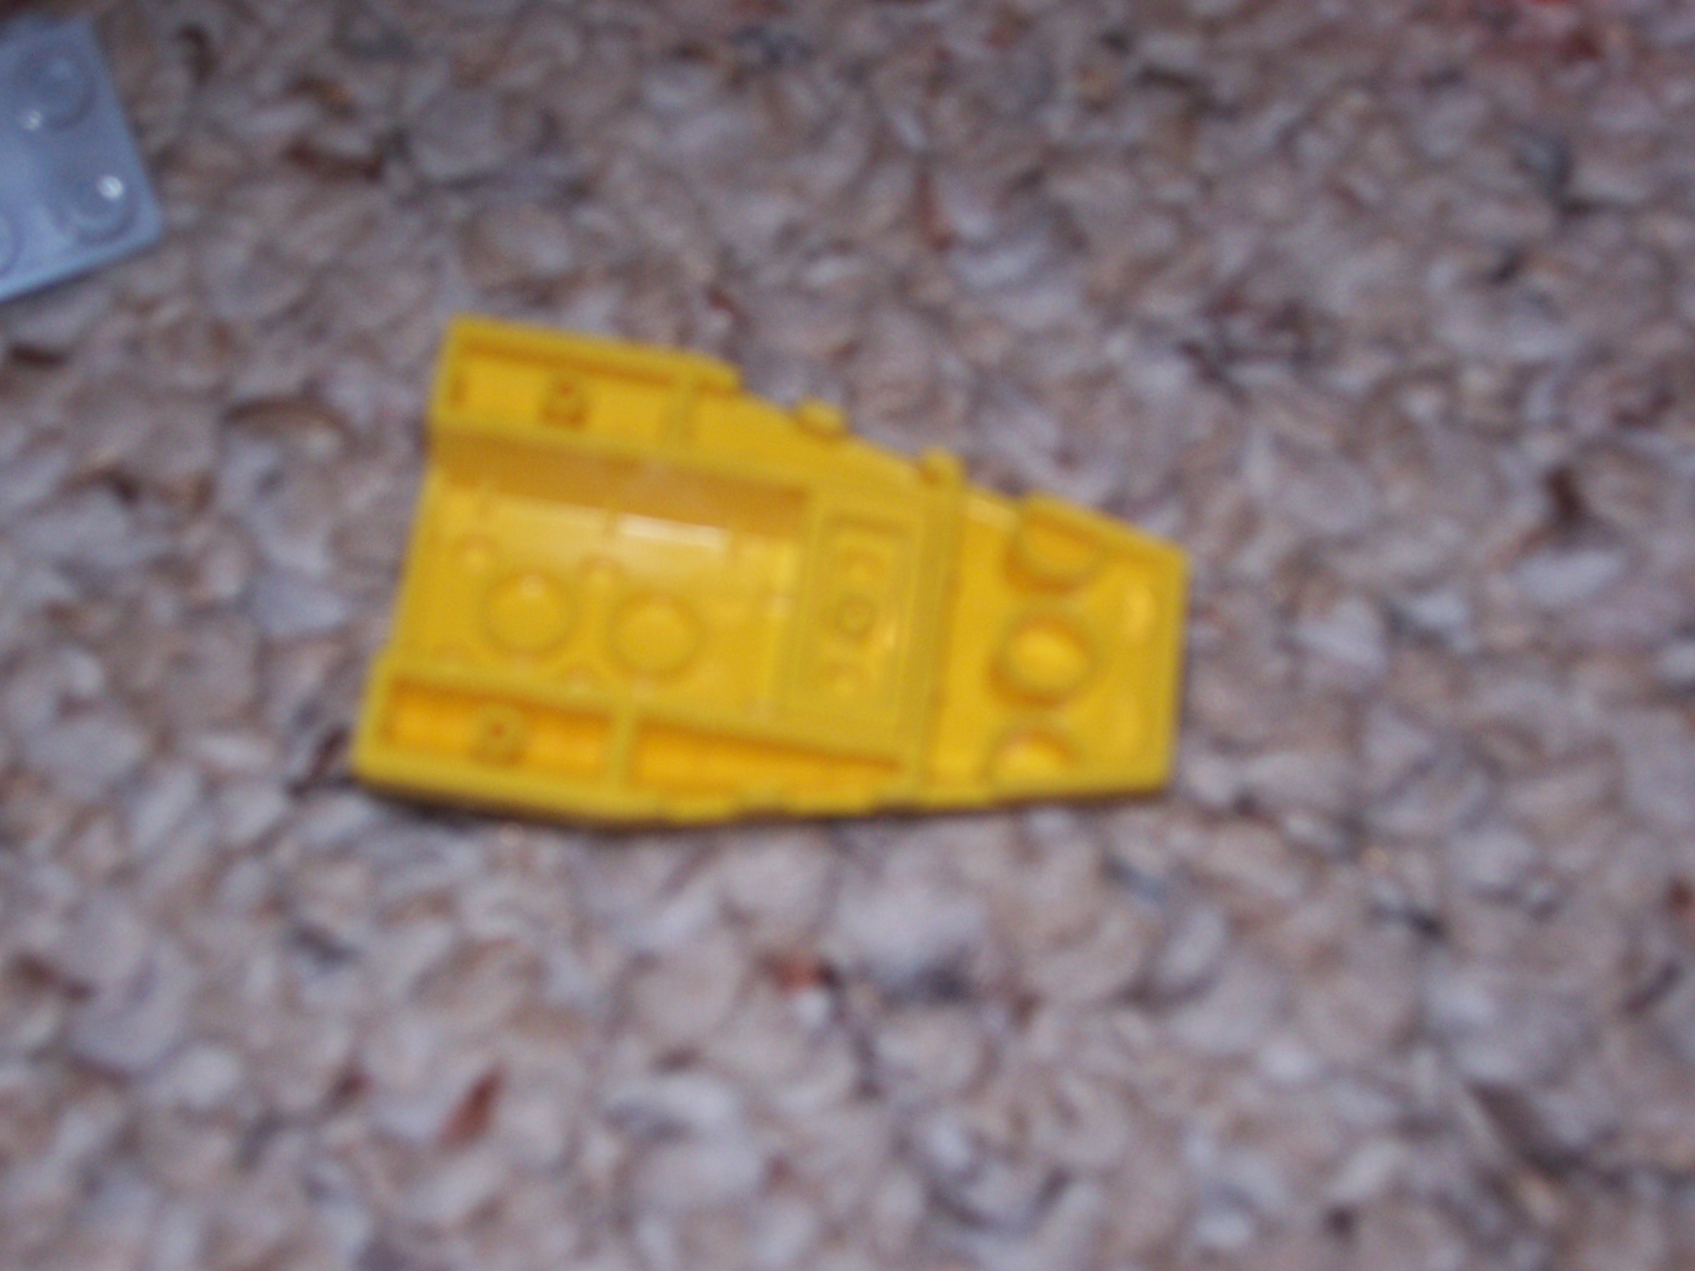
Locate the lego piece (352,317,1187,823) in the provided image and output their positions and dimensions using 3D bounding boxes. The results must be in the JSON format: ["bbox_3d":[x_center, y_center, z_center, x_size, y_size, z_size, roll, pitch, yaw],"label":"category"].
[{"bbox_3d":[-0.004,0.001,0.203,0.048,0.011,0.032,9,62,-3],"label":"lego piece"}]

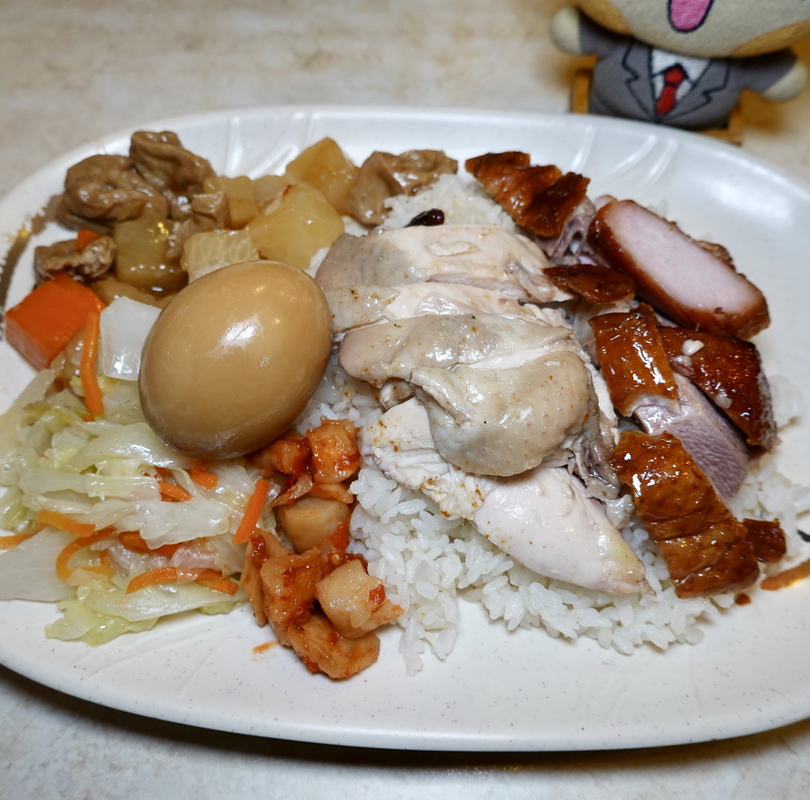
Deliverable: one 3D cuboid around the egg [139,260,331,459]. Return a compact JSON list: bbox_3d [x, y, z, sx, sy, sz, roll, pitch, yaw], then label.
[{"bbox_3d":[-0.042,-0.011,0.202,0.043,0.043,0.056,27,64,13],"label":"egg"}]

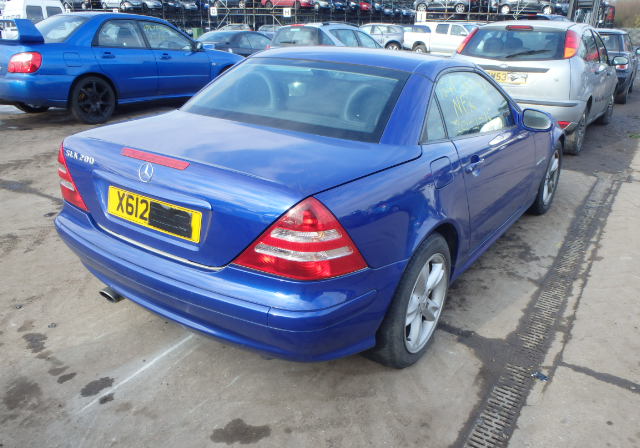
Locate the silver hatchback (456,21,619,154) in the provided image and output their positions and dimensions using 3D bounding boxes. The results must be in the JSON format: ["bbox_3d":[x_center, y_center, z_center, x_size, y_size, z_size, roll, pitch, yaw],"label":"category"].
[{"bbox_3d":[3.157,-2.055,7.352,1.720,1.460,4.170,14,25,31],"label":"silver hatchback"}]

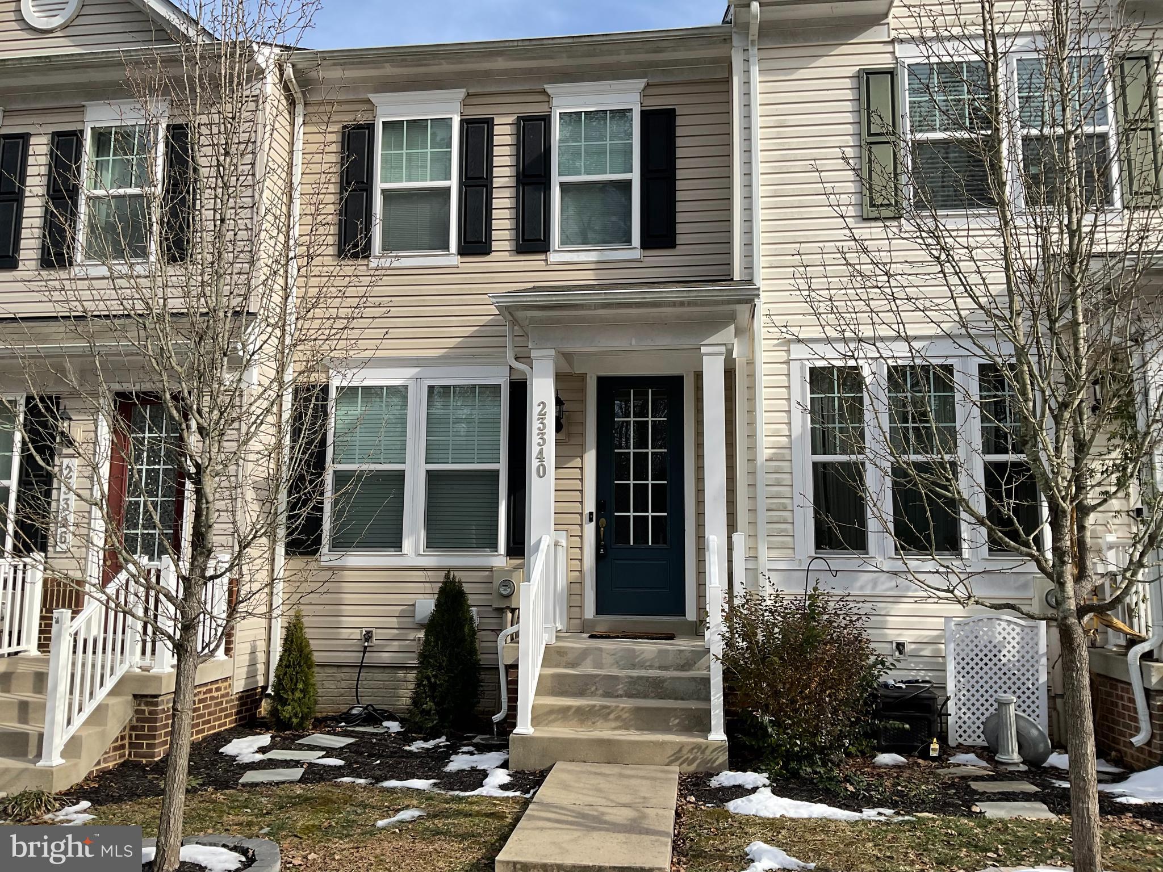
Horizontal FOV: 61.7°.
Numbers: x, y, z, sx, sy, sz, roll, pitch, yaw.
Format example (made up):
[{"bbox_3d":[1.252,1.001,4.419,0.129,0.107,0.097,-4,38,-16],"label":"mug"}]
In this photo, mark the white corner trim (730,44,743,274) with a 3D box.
[{"bbox_3d":[1.538,-2.701,9.610,0.106,2.436,0.100,-1,-8,7],"label":"white corner trim"}]

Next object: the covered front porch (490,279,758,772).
[{"bbox_3d":[0.371,0.390,8.392,2.308,4.308,2.697,-1,-8,7],"label":"covered front porch"}]

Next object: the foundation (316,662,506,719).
[{"bbox_3d":[-1.777,2.599,9.833,2.069,0.556,0.180,-1,-8,7],"label":"foundation"}]

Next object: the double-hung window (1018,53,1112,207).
[{"bbox_3d":[4.522,-2.849,9.113,0.870,1.558,0.100,-1,-8,7],"label":"double-hung window"}]

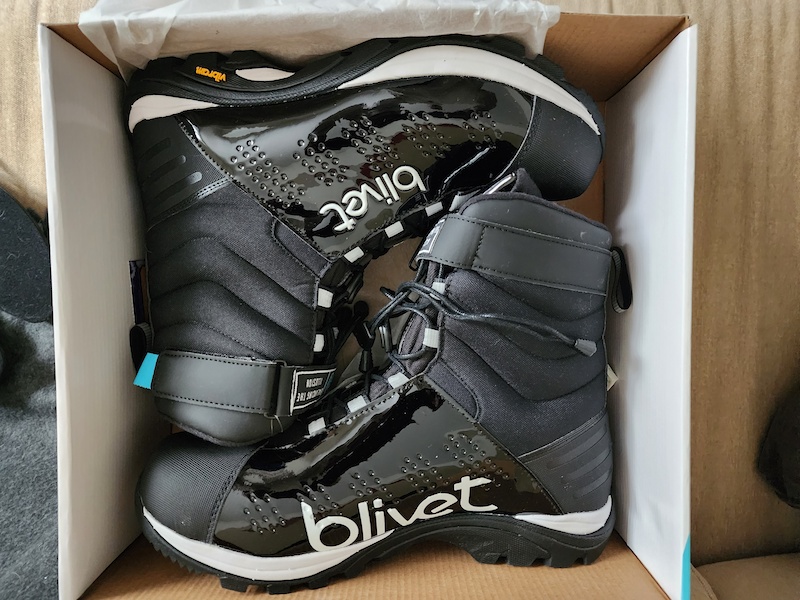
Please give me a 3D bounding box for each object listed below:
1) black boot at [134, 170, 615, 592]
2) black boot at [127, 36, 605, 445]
[{"bbox_3d":[-0.015,0.042,0.353,0.317,0.112,0.252,-2,92,1],"label":"black boot"},{"bbox_3d":[-0.021,-0.028,0.351,0.317,0.112,0.250,-2,92,1],"label":"black boot"}]

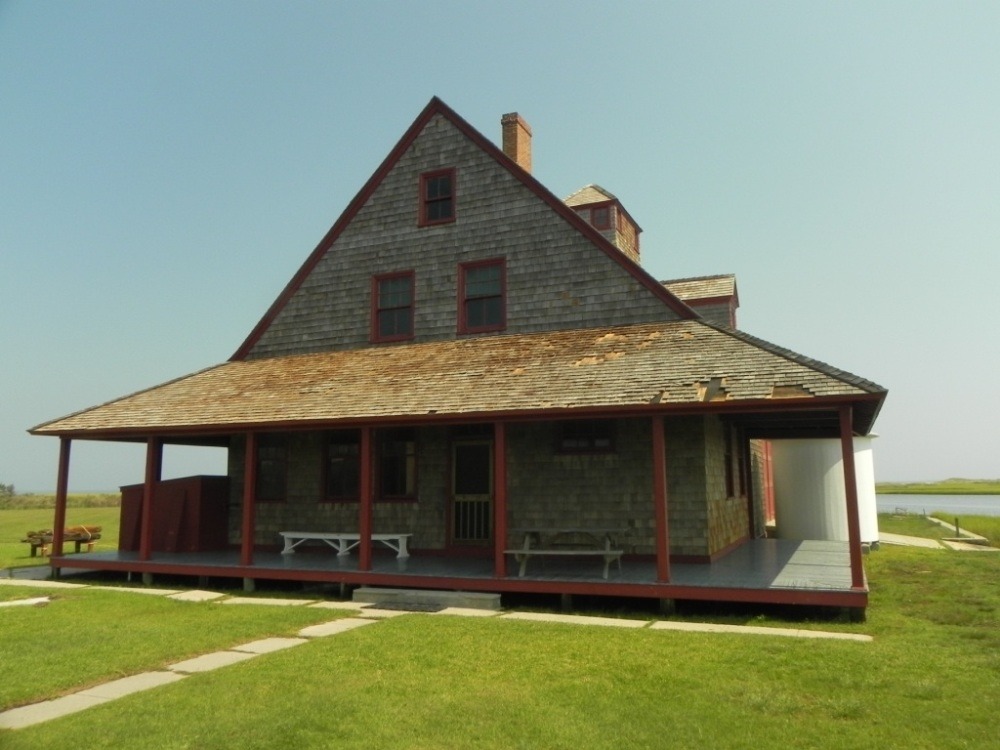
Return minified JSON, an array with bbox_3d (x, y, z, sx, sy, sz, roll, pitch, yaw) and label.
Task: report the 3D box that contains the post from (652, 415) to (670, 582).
[{"bbox_3d":[2.296,1.749,10.693,0.150,2.338,0.150,-4,-9,23],"label":"post"}]

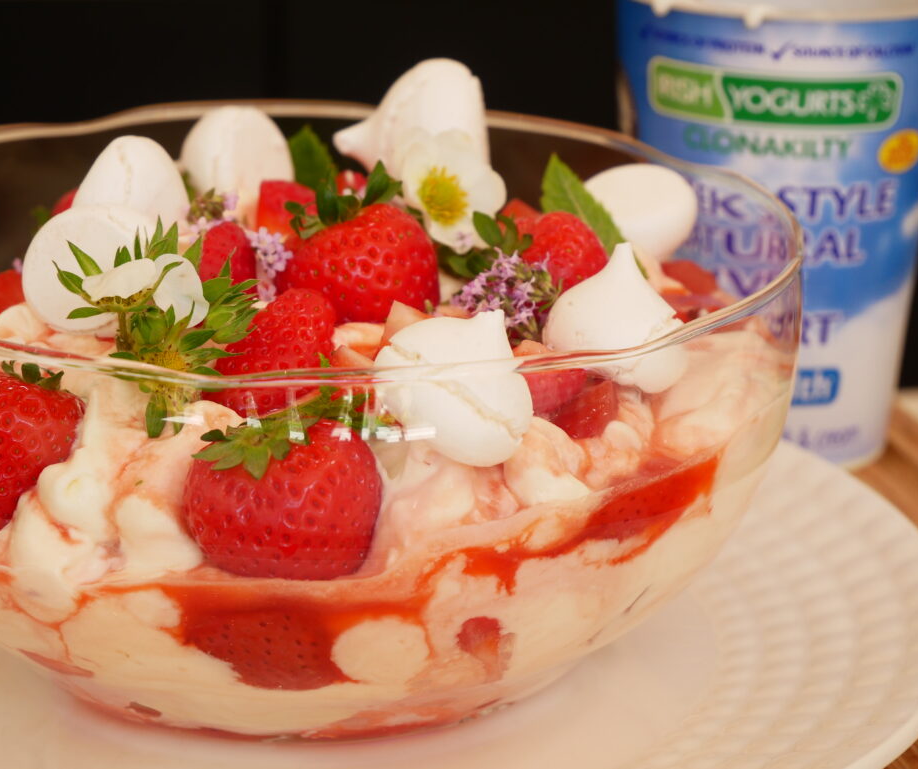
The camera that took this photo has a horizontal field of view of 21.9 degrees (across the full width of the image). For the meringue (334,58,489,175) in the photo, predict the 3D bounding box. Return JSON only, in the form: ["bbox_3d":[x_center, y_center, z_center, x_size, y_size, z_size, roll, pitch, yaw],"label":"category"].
[{"bbox_3d":[-0.013,-0.072,0.655,0.041,0.036,0.036,-13,-1,-6],"label":"meringue"}]

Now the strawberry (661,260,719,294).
[{"bbox_3d":[0.063,-0.029,0.640,0.016,0.010,0.015,1,20,0],"label":"strawberry"}]

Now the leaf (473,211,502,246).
[{"bbox_3d":[0.007,-0.040,0.608,0.007,0.010,0.004,-31,12,-1],"label":"leaf"}]

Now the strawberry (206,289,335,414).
[{"bbox_3d":[-0.038,-0.007,0.485,0.027,0.030,0.028,22,18,0],"label":"strawberry"}]

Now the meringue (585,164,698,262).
[{"bbox_3d":[0.045,-0.042,0.585,0.028,0.025,0.027,0,19,0],"label":"meringue"}]

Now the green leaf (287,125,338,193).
[{"bbox_3d":[-0.035,-0.054,0.572,0.013,0.019,0.005,0,19,0],"label":"green leaf"}]

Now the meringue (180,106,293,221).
[{"bbox_3d":[-0.062,-0.062,0.662,0.032,0.032,0.032,1,20,0],"label":"meringue"}]

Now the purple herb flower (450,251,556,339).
[{"bbox_3d":[0.010,-0.019,0.515,0.022,0.019,0.018,0,19,0],"label":"purple herb flower"}]

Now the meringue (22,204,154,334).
[{"bbox_3d":[-0.093,-0.029,0.592,0.033,0.033,0.029,4,18,11],"label":"meringue"}]

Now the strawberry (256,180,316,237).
[{"bbox_3d":[-0.046,-0.047,0.634,0.017,0.017,0.016,1,20,0],"label":"strawberry"}]

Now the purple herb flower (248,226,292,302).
[{"bbox_3d":[-0.041,-0.026,0.517,0.010,0.017,0.009,0,19,0],"label":"purple herb flower"}]

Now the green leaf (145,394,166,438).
[{"bbox_3d":[-0.069,0.007,0.536,0.005,0.010,0.003,3,20,5],"label":"green leaf"}]

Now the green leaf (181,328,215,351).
[{"bbox_3d":[-0.053,-0.009,0.480,0.008,0.004,0.004,0,19,0],"label":"green leaf"}]

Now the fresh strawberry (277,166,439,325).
[{"bbox_3d":[-0.022,-0.030,0.520,0.034,0.034,0.033,0,19,0],"label":"fresh strawberry"}]

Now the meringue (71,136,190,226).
[{"bbox_3d":[-0.078,-0.046,0.560,0.028,0.026,0.027,0,19,0],"label":"meringue"}]

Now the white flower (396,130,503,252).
[{"bbox_3d":[-0.002,-0.051,0.620,0.028,0.031,0.013,3,20,5],"label":"white flower"}]

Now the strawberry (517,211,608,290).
[{"bbox_3d":[0.024,-0.030,0.550,0.023,0.024,0.025,0,19,0],"label":"strawberry"}]

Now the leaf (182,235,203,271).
[{"bbox_3d":[-0.055,-0.027,0.487,0.004,0.007,0.003,0,19,0],"label":"leaf"}]

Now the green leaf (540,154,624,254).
[{"bbox_3d":[0.034,-0.047,0.636,0.017,0.036,0.008,-38,0,-1],"label":"green leaf"}]

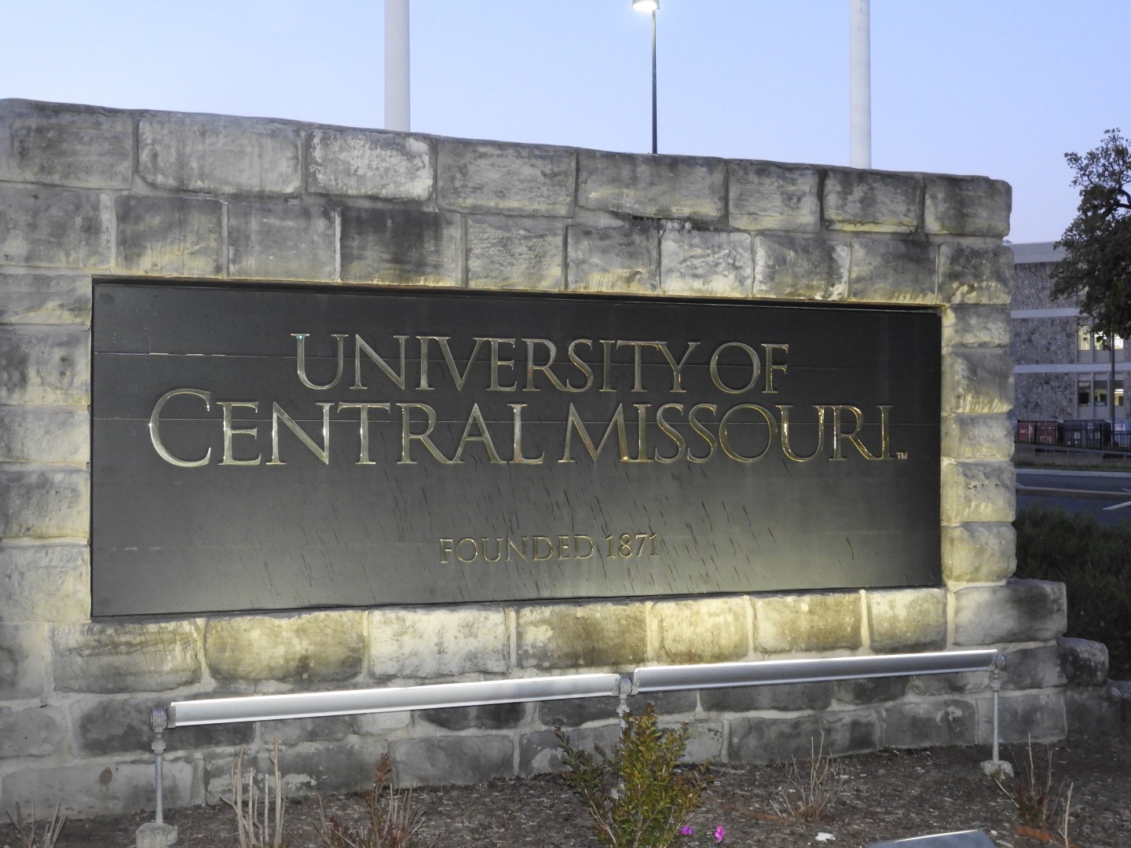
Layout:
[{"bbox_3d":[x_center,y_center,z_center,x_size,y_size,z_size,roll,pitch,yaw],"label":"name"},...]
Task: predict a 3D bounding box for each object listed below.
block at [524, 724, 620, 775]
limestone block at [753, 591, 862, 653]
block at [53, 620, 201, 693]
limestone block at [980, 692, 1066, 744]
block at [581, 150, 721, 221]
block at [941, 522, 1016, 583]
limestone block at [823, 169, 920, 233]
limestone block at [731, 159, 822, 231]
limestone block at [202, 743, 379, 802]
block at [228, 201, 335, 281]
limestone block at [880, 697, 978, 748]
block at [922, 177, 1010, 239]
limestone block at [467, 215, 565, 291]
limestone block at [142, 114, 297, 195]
[{"bbox_3d":[-0.023,1.501,7.596,0.496,0.221,0.280,0,-1,-22],"label":"block"},{"bbox_3d":[1.135,0.965,8.069,0.601,0.278,0.300,0,-1,-21],"label":"limestone block"},{"bbox_3d":[-1.746,0.897,6.463,0.562,0.259,0.260,0,0,-23],"label":"block"},{"bbox_3d":[2.529,1.663,9.358,0.597,0.289,0.300,0,-1,-20],"label":"limestone block"},{"bbox_3d":[0.359,-1.115,7.813,0.762,0.304,0.280,0,-1,-22],"label":"block"},{"bbox_3d":[2.277,0.718,9.252,0.431,0.335,0.300,0,-1,-20],"label":"block"},{"bbox_3d":[1.473,-1.101,8.226,0.552,0.290,0.300,0,-1,-21],"label":"limestone block"},{"bbox_3d":[0.967,-1.096,8.031,0.501,0.319,0.300,0,-1,-21],"label":"limestone block"},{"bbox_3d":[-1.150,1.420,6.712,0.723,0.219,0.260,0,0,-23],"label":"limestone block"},{"bbox_3d":[-1.194,-0.737,6.709,0.440,0.303,0.260,0,0,-23],"label":"block"},{"bbox_3d":[1.959,1.658,9.150,0.616,0.277,0.300,0,-1,-20],"label":"limestone block"},{"bbox_3d":[2.192,-1.206,9.237,0.564,0.335,0.300,0,-1,-20],"label":"block"},{"bbox_3d":[-0.269,-0.776,7.549,0.472,0.321,0.300,0,-1,-21],"label":"limestone block"},{"bbox_3d":[-1.672,-1.270,7.826,0.764,0.354,0.300,0,-1,-20],"label":"limestone block"}]

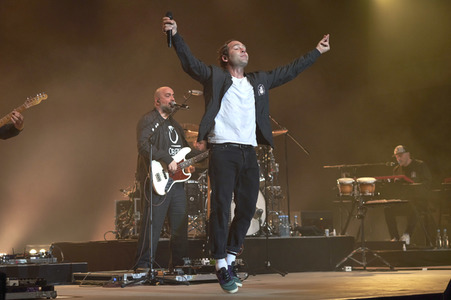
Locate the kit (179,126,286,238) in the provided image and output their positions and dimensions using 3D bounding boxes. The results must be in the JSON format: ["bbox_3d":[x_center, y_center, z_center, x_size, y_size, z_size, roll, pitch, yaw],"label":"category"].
[{"bbox_3d":[0.086,0.374,10.750,1.500,1.400,1.450,-1,-5,0],"label":"kit"}]

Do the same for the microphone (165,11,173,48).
[{"bbox_3d":[-0.403,-0.871,6.350,0.050,0.260,0.050,-2,-6,0],"label":"microphone"}]

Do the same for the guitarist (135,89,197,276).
[{"bbox_3d":[-0.579,0.290,8.750,0.720,1.840,0.520,3,-6,-37],"label":"guitarist"}]

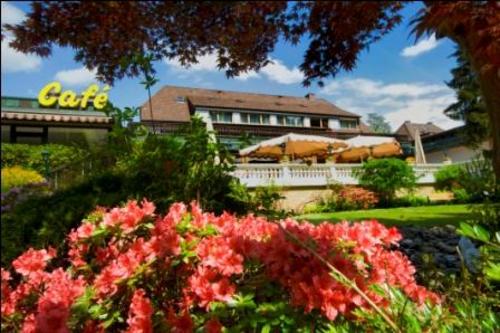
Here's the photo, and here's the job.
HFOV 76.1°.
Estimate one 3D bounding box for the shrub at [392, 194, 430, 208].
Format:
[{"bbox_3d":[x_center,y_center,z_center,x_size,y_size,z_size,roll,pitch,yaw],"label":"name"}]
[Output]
[{"bbox_3d":[9.802,2.150,19.500,2.200,0.800,1.100,0,0,-20],"label":"shrub"}]

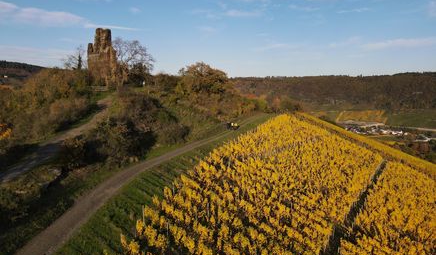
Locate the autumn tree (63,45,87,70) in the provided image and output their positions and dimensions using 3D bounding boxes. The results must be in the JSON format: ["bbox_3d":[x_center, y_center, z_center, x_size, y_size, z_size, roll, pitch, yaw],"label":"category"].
[{"bbox_3d":[-46.050,-21.980,97.000,7.600,9.000,7.000,-4,10,-26],"label":"autumn tree"}]

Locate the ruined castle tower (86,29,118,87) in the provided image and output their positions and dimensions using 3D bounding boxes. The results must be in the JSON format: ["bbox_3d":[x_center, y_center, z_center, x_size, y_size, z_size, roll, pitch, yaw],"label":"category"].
[{"bbox_3d":[-33.620,-20.230,88.000,8.400,16.600,7.500,-2,9,-15],"label":"ruined castle tower"}]

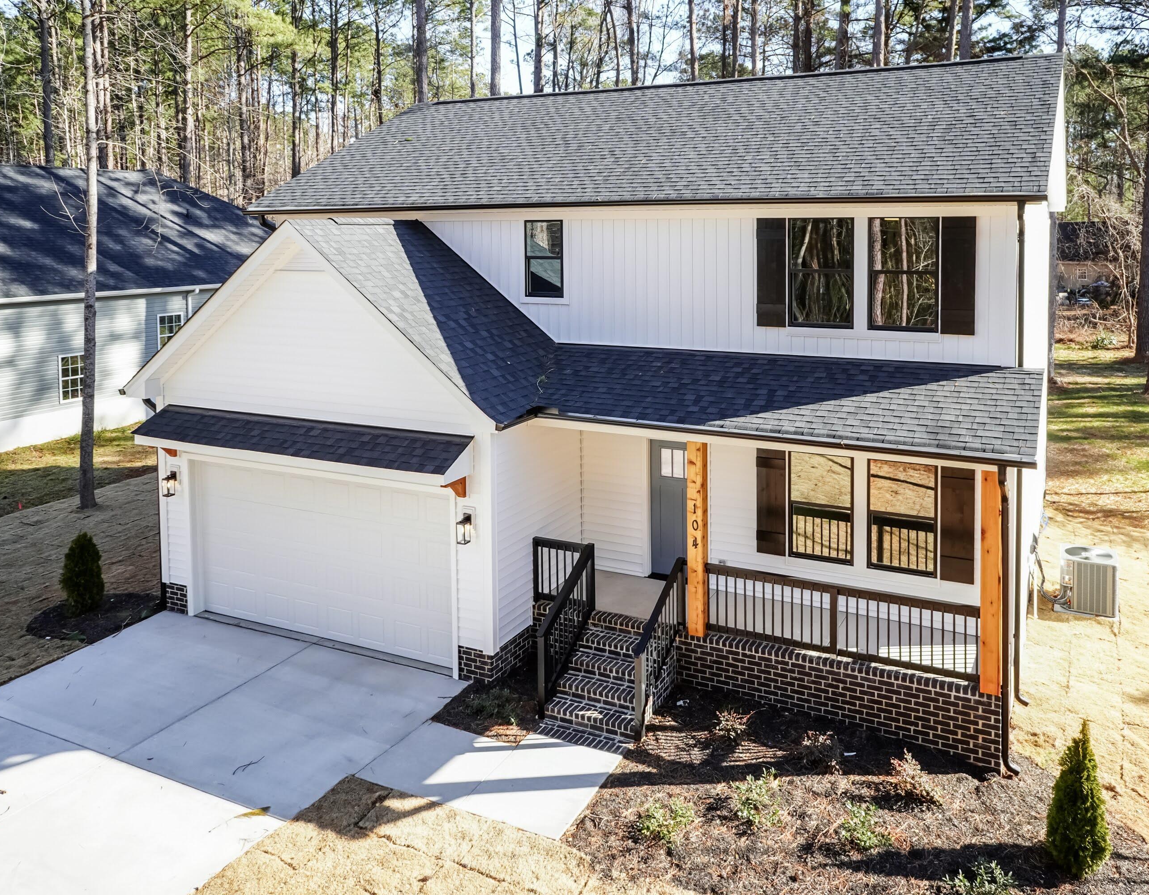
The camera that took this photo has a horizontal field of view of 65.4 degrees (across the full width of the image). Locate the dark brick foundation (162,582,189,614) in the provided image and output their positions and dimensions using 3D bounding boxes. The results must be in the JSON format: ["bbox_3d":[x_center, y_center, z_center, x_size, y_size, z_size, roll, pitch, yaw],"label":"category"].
[{"bbox_3d":[-6.346,2.412,14.449,0.550,0.460,0.200,4,11,25],"label":"dark brick foundation"}]

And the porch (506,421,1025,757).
[{"bbox_3d":[2.241,1.602,11.592,6.150,3.540,3.055,4,11,25],"label":"porch"}]

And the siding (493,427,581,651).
[{"bbox_3d":[-0.587,1.006,12.970,0.200,2.965,2.815,4,11,25],"label":"siding"}]

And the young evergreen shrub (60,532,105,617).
[{"bbox_3d":[-7.963,2.040,14.500,0.710,1.320,0.710,4,11,25],"label":"young evergreen shrub"}]

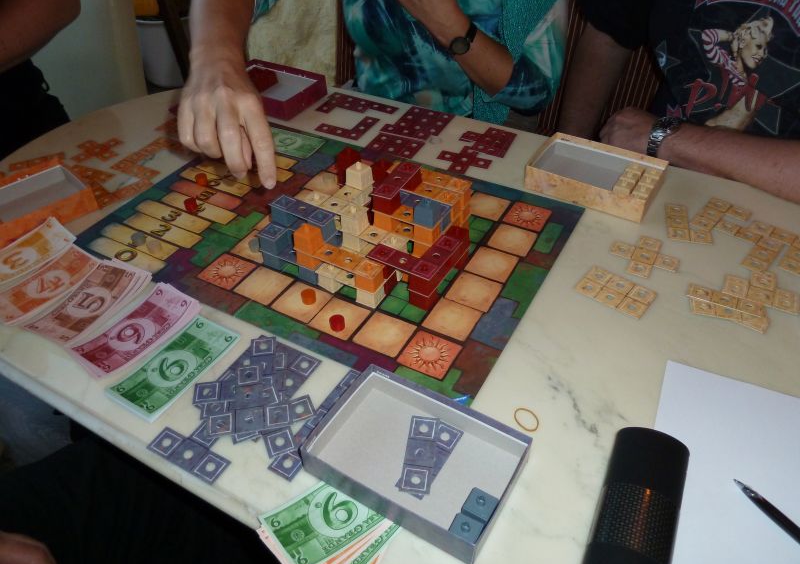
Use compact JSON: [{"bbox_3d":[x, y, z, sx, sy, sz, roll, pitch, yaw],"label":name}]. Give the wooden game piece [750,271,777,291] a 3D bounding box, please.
[{"bbox_3d":[0.386,0.000,0.663,0.024,0.002,0.024,15,44,18],"label":"wooden game piece"}]

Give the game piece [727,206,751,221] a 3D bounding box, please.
[{"bbox_3d":[0.410,-0.083,0.756,0.024,0.003,0.024,30,50,31],"label":"game piece"}]

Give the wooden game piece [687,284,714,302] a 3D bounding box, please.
[{"bbox_3d":[0.311,0.012,0.648,0.024,0.003,0.024,17,35,19],"label":"wooden game piece"}]

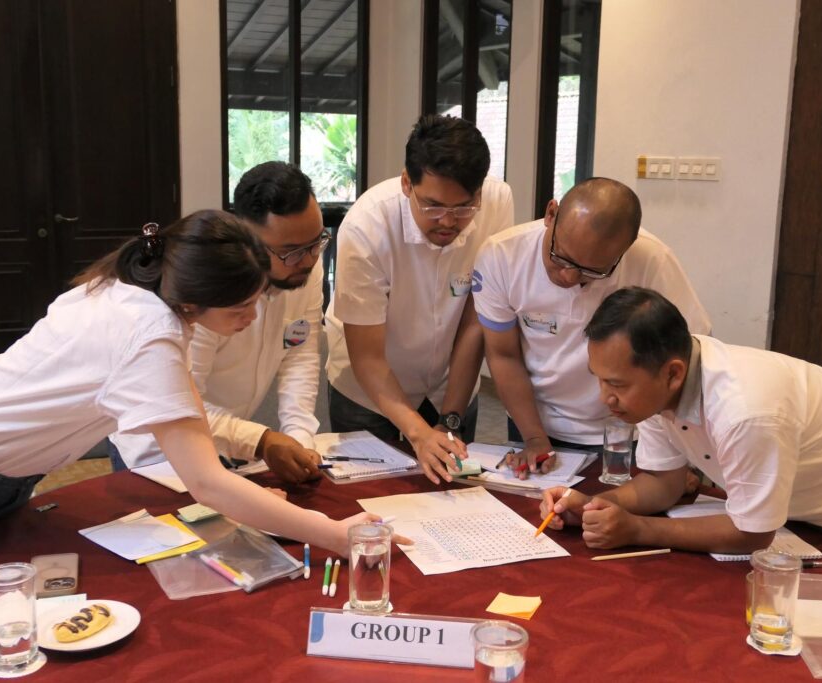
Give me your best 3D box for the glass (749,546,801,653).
[{"bbox_3d":[0.569,0.404,1.554,0.076,0.137,0.076,1,11,0],"label":"glass"}]

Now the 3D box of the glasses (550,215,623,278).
[{"bbox_3d":[0.387,-0.226,2.127,0.142,0.142,0.045,18,-16,20],"label":"glasses"}]

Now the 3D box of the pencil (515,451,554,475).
[{"bbox_3d":[0.294,0.280,2.337,0.140,0.011,0.011,-16,19,-42],"label":"pencil"}]

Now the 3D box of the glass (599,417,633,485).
[{"bbox_3d":[0.487,0.257,2.335,0.075,0.136,0.075,1,10,0],"label":"glass"}]

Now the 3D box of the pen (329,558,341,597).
[{"bbox_3d":[-0.133,0.416,1.750,0.011,0.011,0.155,1,10,-1],"label":"pen"}]

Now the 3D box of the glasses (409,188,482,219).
[{"bbox_3d":[0.084,-0.339,2.273,0.140,0.046,0.145,0,43,-3],"label":"glasses"}]

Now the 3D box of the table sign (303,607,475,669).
[{"bbox_3d":[-0.004,0.439,1.491,0.297,0.068,0.055,3,11,7],"label":"table sign"}]

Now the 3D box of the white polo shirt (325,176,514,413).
[{"bbox_3d":[0.021,-0.116,2.500,0.480,0.660,0.320,-1,36,-12],"label":"white polo shirt"}]

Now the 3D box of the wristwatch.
[{"bbox_3d":[0.105,0.206,2.550,0.064,0.046,0.055,17,-6,2],"label":"wristwatch"}]

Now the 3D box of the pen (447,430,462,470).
[{"bbox_3d":[0.102,0.254,2.300,0.012,0.012,0.132,-2,45,-16],"label":"pen"}]

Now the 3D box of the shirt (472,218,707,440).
[{"bbox_3d":[0.443,-0.022,2.430,0.550,0.640,0.330,3,37,8],"label":"shirt"}]

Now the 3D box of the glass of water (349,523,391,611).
[{"bbox_3d":[-0.068,0.371,1.644,0.075,0.136,0.075,1,10,0],"label":"glass of water"}]

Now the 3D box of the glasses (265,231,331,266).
[{"bbox_3d":[-0.269,-0.224,2.227,0.140,0.046,0.145,-23,41,-31],"label":"glasses"}]

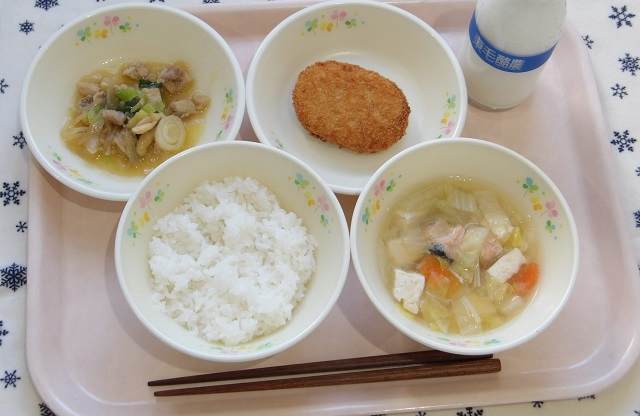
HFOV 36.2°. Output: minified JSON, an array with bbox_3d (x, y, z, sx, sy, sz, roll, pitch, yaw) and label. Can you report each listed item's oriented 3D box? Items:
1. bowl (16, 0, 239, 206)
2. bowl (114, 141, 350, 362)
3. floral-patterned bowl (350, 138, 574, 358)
[{"bbox_3d":[-0.123,-0.065,0.659,0.147,0.038,0.147,1,68,-3],"label":"bowl"},{"bbox_3d":[-0.053,0.034,0.612,0.139,0.060,0.139,1,68,-3],"label":"bowl"},{"bbox_3d":[0.086,0.031,0.620,0.139,0.060,0.139,1,68,-3],"label":"floral-patterned bowl"}]

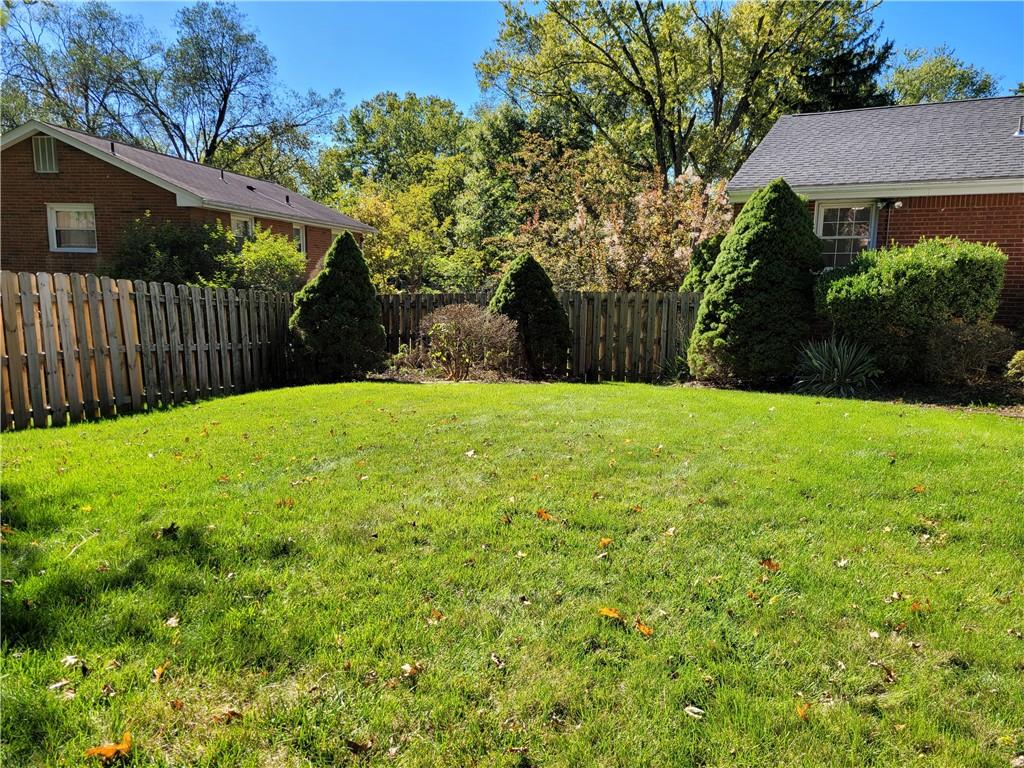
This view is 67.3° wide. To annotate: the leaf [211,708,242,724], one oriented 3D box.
[{"bbox_3d":[-1.032,1.202,2.781,0.115,0.035,0.075,-3,9,-21],"label":"leaf"}]

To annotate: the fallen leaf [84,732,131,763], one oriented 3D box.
[{"bbox_3d":[-1.356,1.220,2.590,0.150,0.050,0.100,-4,9,-29],"label":"fallen leaf"}]

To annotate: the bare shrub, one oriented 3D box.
[{"bbox_3d":[-0.758,-0.773,13.800,1.826,1.365,1.680,0,8,-3],"label":"bare shrub"}]

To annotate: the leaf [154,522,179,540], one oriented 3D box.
[{"bbox_3d":[-2.268,0.960,5.047,0.120,0.050,0.110,-3,9,-25],"label":"leaf"}]

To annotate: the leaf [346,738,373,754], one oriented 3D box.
[{"bbox_3d":[-0.510,1.217,2.582,0.090,0.035,0.060,-1,8,-12],"label":"leaf"}]

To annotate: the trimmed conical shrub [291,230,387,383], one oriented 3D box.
[{"bbox_3d":[-3.156,-1.419,13.800,1.694,2.552,1.694,-1,8,-13],"label":"trimmed conical shrub"}]

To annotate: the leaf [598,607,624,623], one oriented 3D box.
[{"bbox_3d":[0.469,1.086,3.626,0.115,0.035,0.080,2,8,8],"label":"leaf"}]

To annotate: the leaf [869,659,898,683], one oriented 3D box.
[{"bbox_3d":[1.471,1.133,3.045,0.110,0.040,0.090,5,9,27],"label":"leaf"}]

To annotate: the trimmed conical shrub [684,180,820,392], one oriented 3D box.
[{"bbox_3d":[3.723,-1.571,11.700,1.997,3.021,1.997,3,8,17],"label":"trimmed conical shrub"}]

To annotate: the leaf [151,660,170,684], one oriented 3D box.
[{"bbox_3d":[-1.426,1.167,3.119,0.065,0.040,0.100,-3,9,-26],"label":"leaf"}]

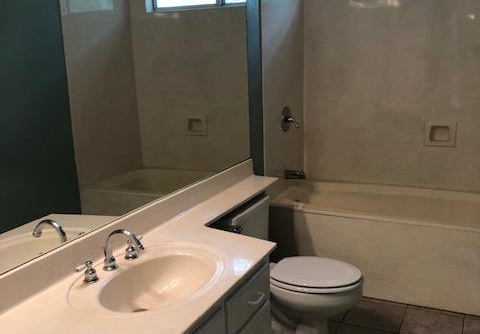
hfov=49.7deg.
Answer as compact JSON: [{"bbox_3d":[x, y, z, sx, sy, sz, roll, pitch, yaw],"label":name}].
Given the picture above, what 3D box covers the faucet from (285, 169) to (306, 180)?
[{"bbox_3d":[0.393,0.058,3.617,0.138,0.060,0.055,4,14,25],"label":"faucet"}]

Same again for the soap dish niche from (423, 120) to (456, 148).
[{"bbox_3d":[1.345,-0.221,3.471,0.200,0.162,0.070,4,14,25],"label":"soap dish niche"}]

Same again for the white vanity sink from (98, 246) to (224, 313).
[{"bbox_3d":[-0.265,0.447,1.738,0.345,0.150,0.465,4,14,25],"label":"white vanity sink"}]

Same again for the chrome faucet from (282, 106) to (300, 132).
[{"bbox_3d":[0.358,-0.319,3.478,0.100,0.172,0.165,4,14,25],"label":"chrome faucet"}]

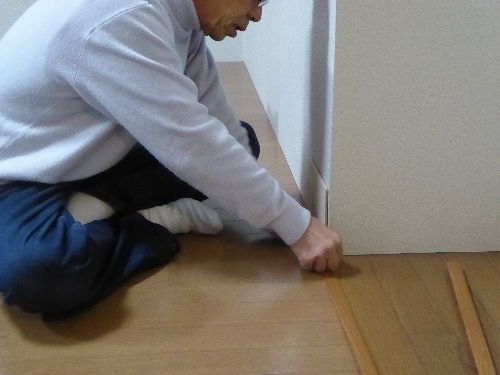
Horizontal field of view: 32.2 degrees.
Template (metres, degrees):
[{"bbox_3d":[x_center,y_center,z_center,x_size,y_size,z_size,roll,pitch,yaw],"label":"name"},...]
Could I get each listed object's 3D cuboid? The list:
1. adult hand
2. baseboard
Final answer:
[{"bbox_3d":[0.118,0.097,1.628,0.092,0.092,0.090,6,20,17],"label":"adult hand"},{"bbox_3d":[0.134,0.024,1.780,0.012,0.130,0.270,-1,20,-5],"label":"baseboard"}]

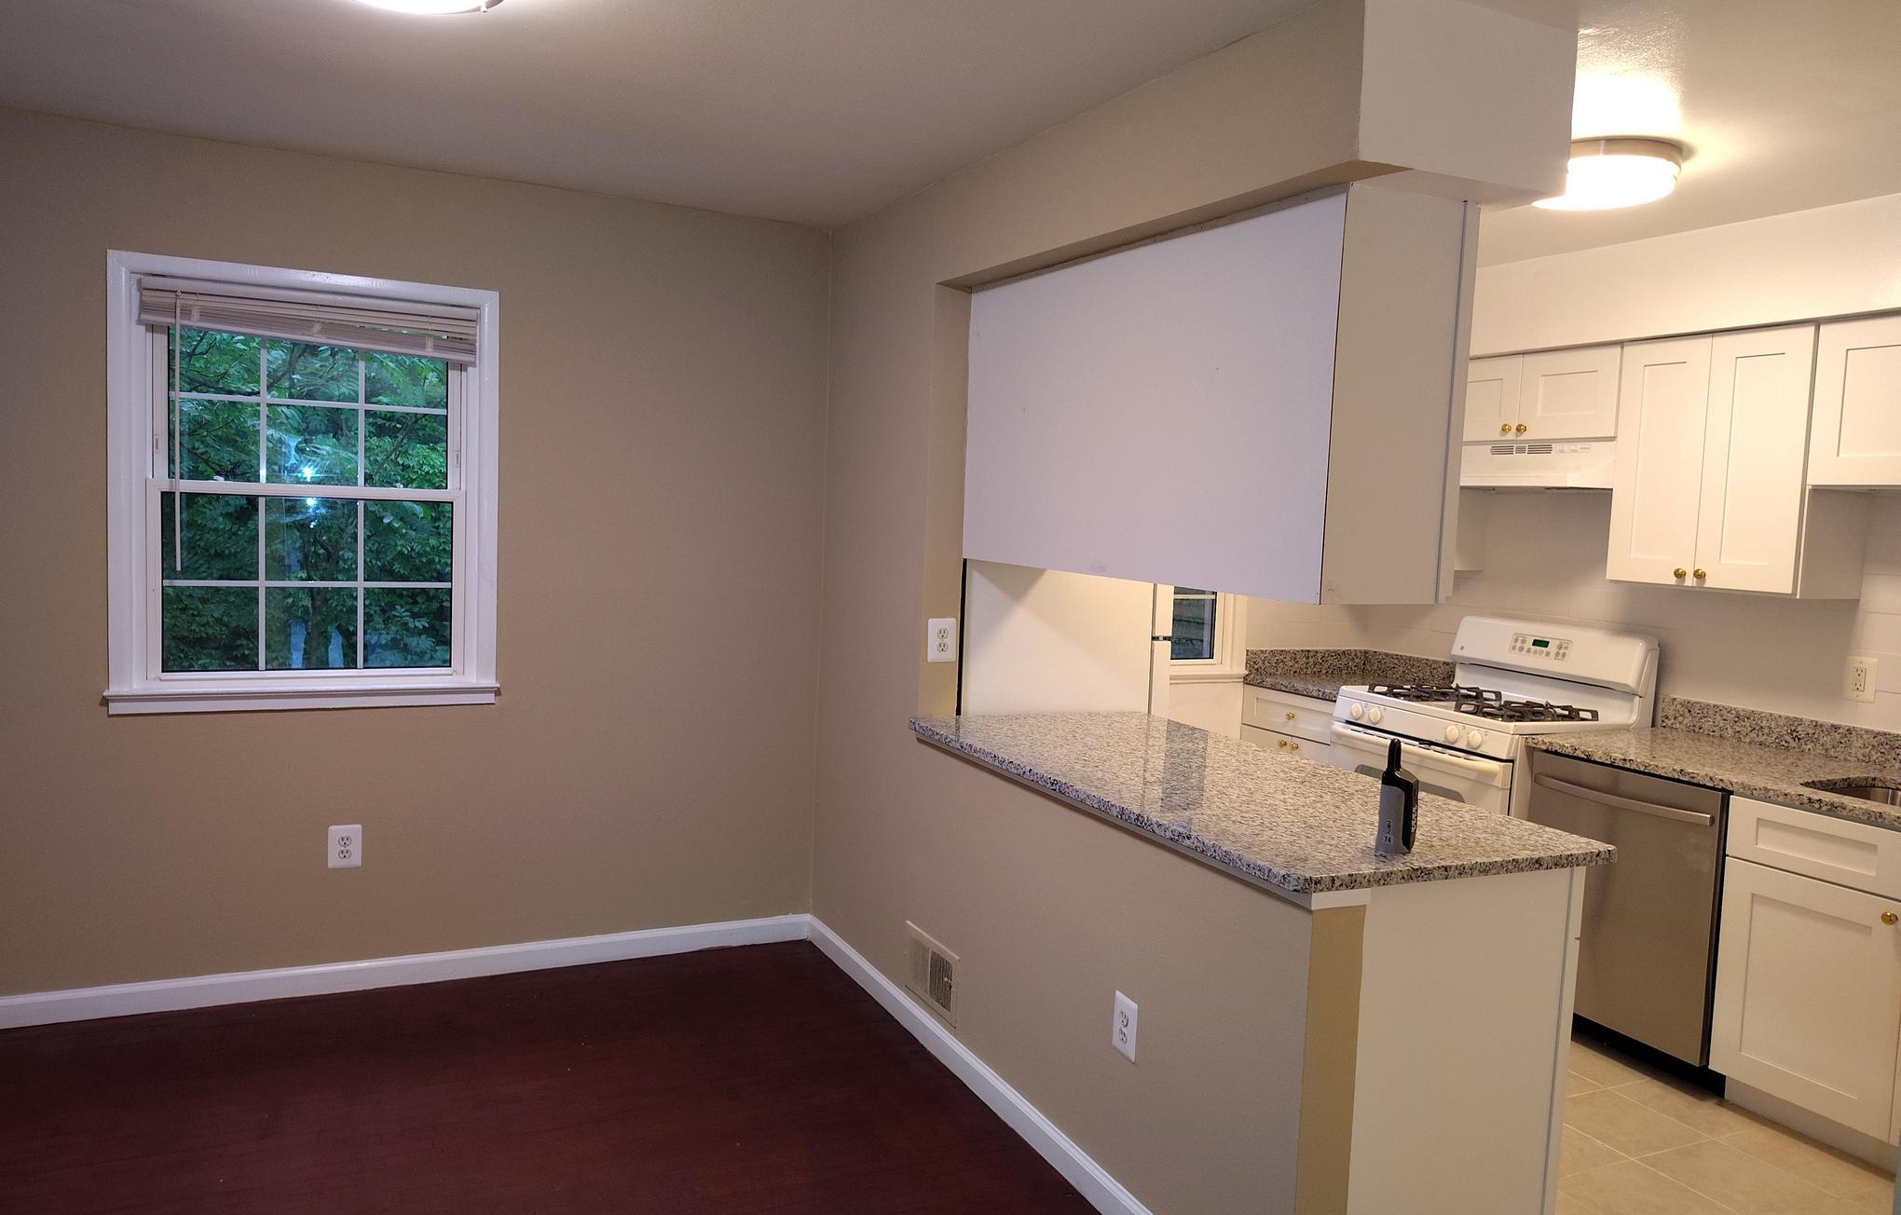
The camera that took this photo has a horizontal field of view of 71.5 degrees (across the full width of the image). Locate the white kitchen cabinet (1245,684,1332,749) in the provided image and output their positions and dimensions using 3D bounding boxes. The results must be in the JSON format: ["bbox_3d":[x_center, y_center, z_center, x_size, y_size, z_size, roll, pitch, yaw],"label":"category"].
[{"bbox_3d":[1.585,0.763,5.246,0.635,0.877,0.600,0,5,-26],"label":"white kitchen cabinet"}]

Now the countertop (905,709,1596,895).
[{"bbox_3d":[0.620,0.429,3.333,0.807,0.030,1.757,0,5,-26],"label":"countertop"}]

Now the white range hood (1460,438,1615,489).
[{"bbox_3d":[1.992,-0.487,4.561,0.521,0.156,0.762,0,5,-26],"label":"white range hood"}]

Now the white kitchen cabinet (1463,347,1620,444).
[{"bbox_3d":[2.089,-0.714,4.585,0.325,0.304,0.762,0,5,-26],"label":"white kitchen cabinet"}]

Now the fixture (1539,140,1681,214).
[{"bbox_3d":[1.584,-1.053,3.236,0.365,0.090,0.365,0,5,-26],"label":"fixture"}]

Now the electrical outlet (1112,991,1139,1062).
[{"bbox_3d":[0.371,0.898,2.829,0.010,0.122,0.085,0,5,-26],"label":"electrical outlet"}]

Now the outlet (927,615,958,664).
[{"bbox_3d":[-0.019,0.098,3.808,0.089,0.128,0.010,0,5,-26],"label":"outlet"}]

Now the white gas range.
[{"bbox_3d":[1.854,0.667,4.599,0.690,1.199,0.760,0,5,-26],"label":"white gas range"}]

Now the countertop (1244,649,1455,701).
[{"bbox_3d":[1.602,0.271,5.206,0.662,0.134,0.610,0,5,-26],"label":"countertop"}]

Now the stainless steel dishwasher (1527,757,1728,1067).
[{"bbox_3d":[2.187,0.881,3.976,0.625,0.823,0.605,0,5,-26],"label":"stainless steel dishwasher"}]

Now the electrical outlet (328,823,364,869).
[{"bbox_3d":[-1.823,0.725,3.970,0.090,0.130,0.009,0,5,-26],"label":"electrical outlet"}]

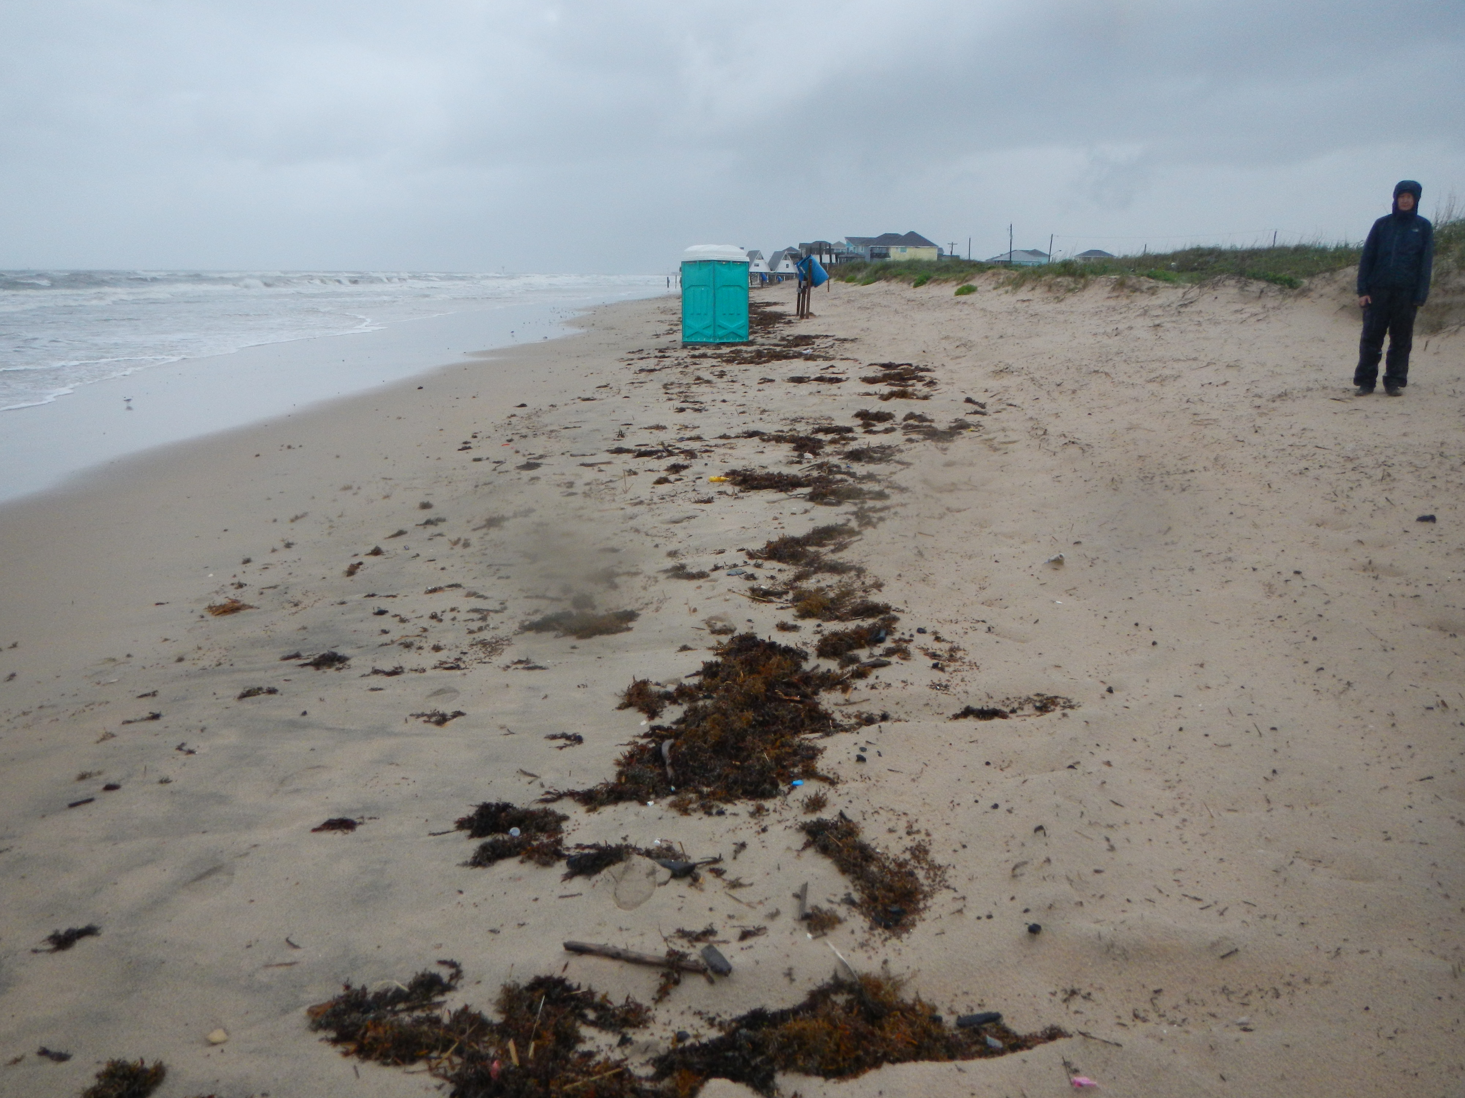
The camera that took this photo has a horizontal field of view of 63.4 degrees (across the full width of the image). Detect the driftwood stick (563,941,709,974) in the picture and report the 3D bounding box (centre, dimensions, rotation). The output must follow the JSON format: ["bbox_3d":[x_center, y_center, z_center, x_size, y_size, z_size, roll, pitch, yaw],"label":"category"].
[{"bbox_3d":[-0.231,0.971,2.818,0.355,0.031,0.032,3,13,13],"label":"driftwood stick"}]

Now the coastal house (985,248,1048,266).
[{"bbox_3d":[58.405,-57.932,243.132,12.500,7.000,11.000,4,13,14],"label":"coastal house"}]

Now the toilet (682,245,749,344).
[{"bbox_3d":[-0.389,-6.093,28.357,1.100,2.310,1.200,-11,17,-40],"label":"toilet"}]

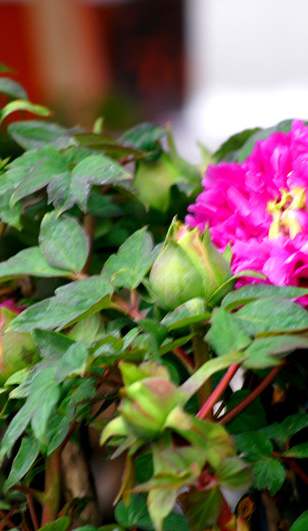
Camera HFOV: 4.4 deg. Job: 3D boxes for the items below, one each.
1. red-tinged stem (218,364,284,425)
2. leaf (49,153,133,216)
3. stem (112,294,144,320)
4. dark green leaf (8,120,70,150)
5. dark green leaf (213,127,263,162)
[{"bbox_3d":[0.050,0.067,2.060,0.047,0.006,0.006,-42,0,-7],"label":"red-tinged stem"},{"bbox_3d":[-0.034,-0.043,2.110,0.045,0.014,0.036,25,47,26],"label":"leaf"},{"bbox_3d":[-0.013,0.022,2.050,0.020,0.006,0.006,36,0,-6],"label":"stem"},{"bbox_3d":[-0.060,-0.069,2.140,0.035,0.014,0.022,0,8,0],"label":"dark green leaf"},{"bbox_3d":[0.046,-0.067,2.220,0.036,0.009,0.022,-33,39,-16],"label":"dark green leaf"}]

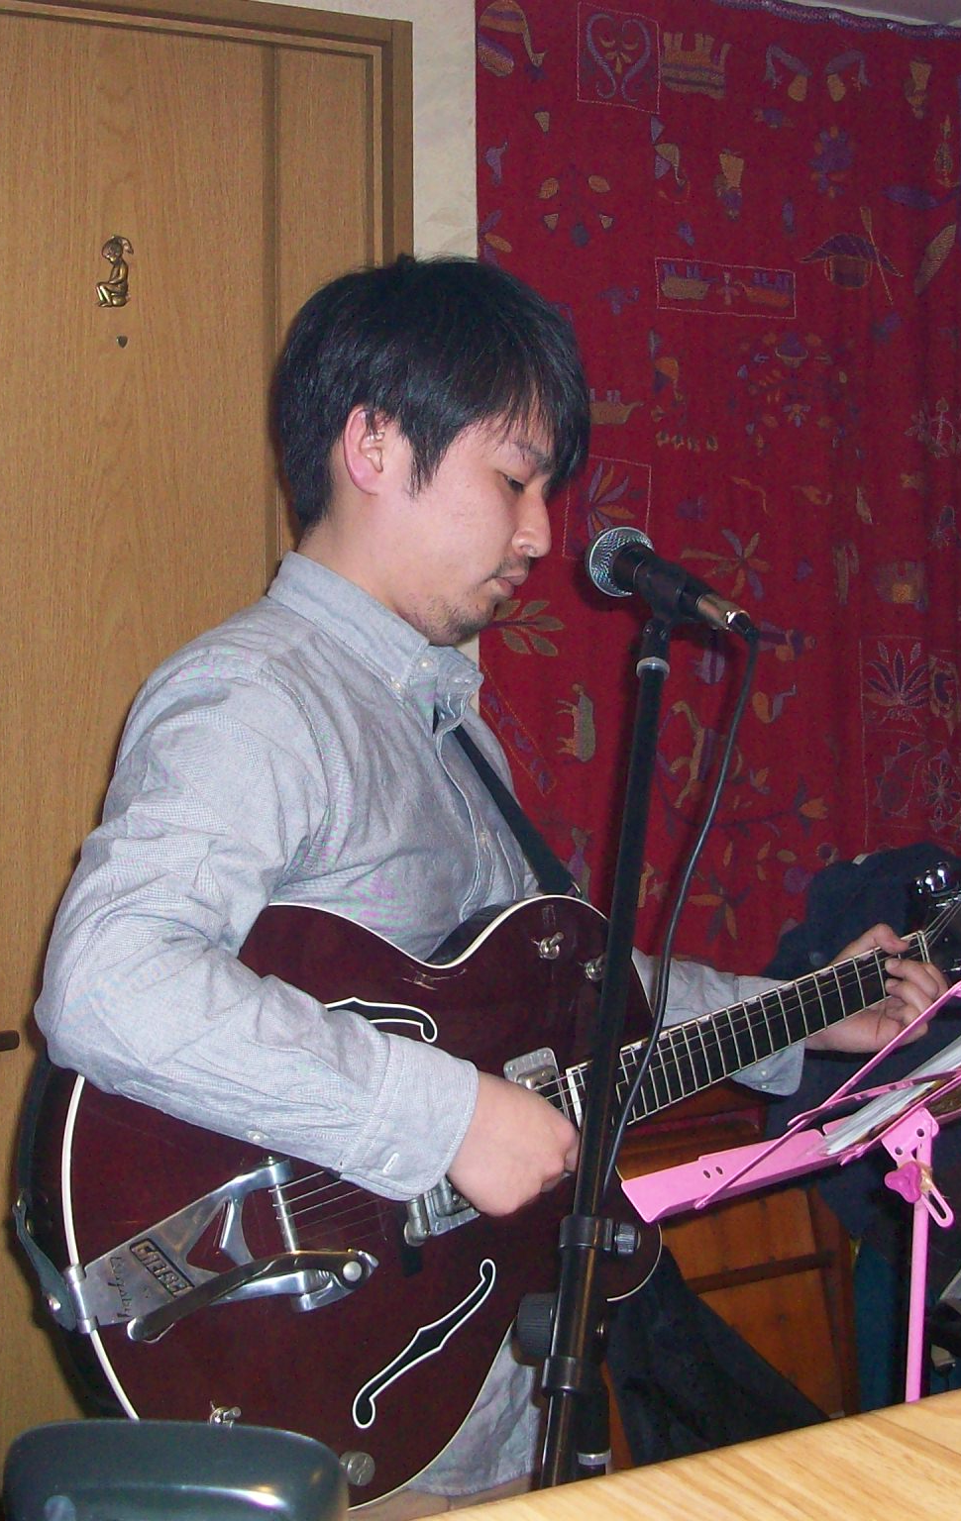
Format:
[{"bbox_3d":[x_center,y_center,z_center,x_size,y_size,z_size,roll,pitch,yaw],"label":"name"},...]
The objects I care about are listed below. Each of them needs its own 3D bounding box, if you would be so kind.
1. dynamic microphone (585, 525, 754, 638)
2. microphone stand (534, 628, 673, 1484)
[{"bbox_3d":[0.127,-0.119,1.350,0.052,0.052,0.195,-2,17,-20],"label":"dynamic microphone"},{"bbox_3d":[0.075,0.594,1.300,0.500,1.370,0.500,-2,5,-20],"label":"microphone stand"}]

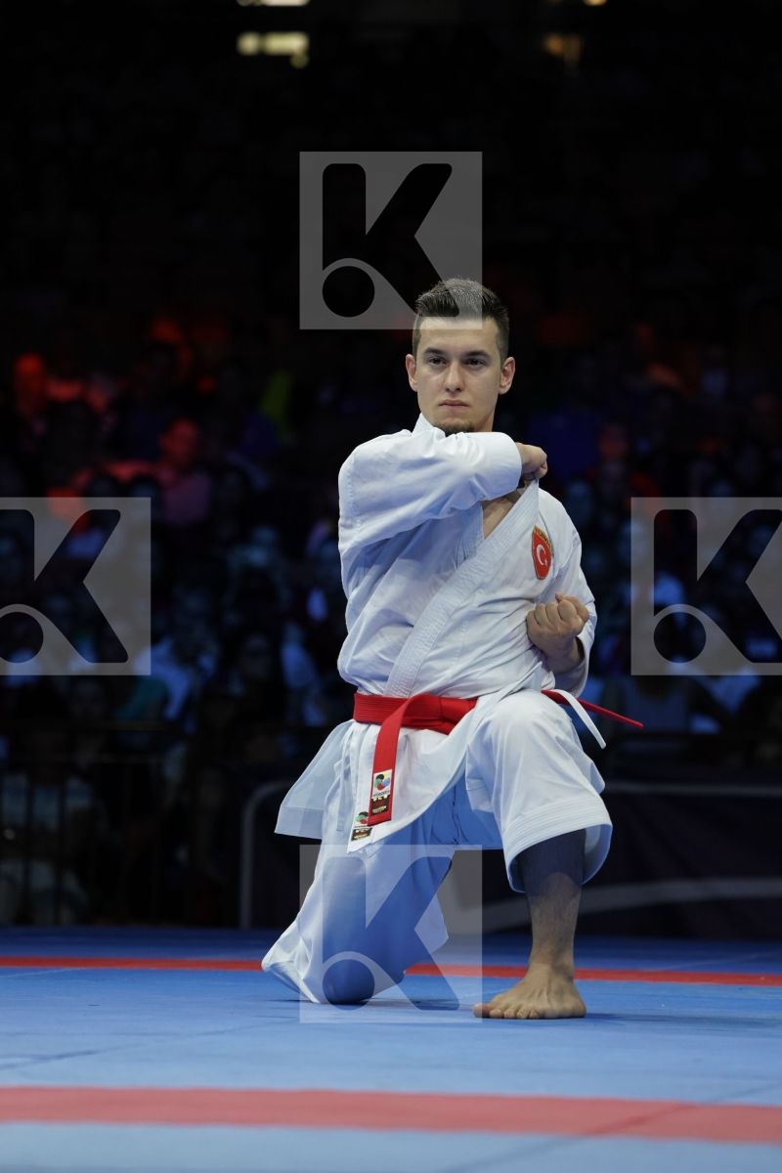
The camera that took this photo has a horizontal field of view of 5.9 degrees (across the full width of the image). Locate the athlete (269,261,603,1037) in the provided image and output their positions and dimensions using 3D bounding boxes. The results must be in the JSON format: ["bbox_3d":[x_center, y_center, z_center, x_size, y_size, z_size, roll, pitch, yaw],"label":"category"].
[{"bbox_3d":[0.081,0.100,13.180,0.610,1.266,0.920,1,-1,-2],"label":"athlete"}]

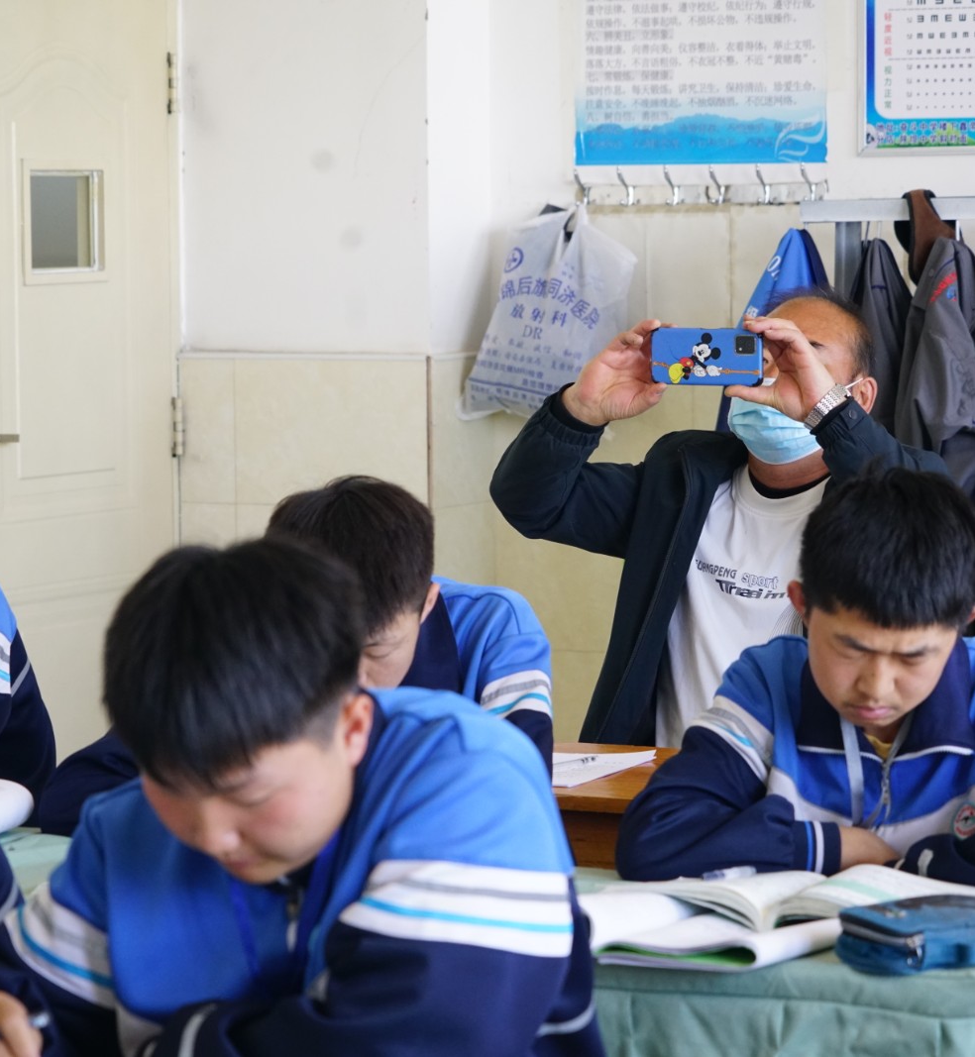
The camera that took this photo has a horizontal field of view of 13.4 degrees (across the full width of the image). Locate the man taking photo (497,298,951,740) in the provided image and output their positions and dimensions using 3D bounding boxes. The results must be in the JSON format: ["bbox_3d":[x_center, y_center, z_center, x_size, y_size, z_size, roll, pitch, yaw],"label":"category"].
[{"bbox_3d":[0.402,0.344,5.503,0.620,1.330,0.720,1,5,18],"label":"man taking photo"}]

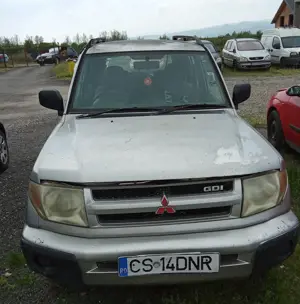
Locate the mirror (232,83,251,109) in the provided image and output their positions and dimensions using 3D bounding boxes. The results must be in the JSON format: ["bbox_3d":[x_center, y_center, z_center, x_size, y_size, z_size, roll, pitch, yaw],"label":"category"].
[{"bbox_3d":[0.788,-0.481,2.832,0.195,0.205,0.130,-2,19,-3],"label":"mirror"}]

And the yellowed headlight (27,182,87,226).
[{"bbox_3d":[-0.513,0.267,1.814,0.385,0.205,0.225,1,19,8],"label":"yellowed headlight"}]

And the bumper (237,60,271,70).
[{"bbox_3d":[5.167,-4.287,15.902,1.720,0.420,0.450,-1,19,1],"label":"bumper"}]

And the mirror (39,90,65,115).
[{"bbox_3d":[-0.803,-0.415,2.738,0.195,0.205,0.130,-2,19,-3],"label":"mirror"}]

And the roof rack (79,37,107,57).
[{"bbox_3d":[-0.620,-1.267,3.786,0.090,0.130,1.850,-2,19,-3],"label":"roof rack"}]

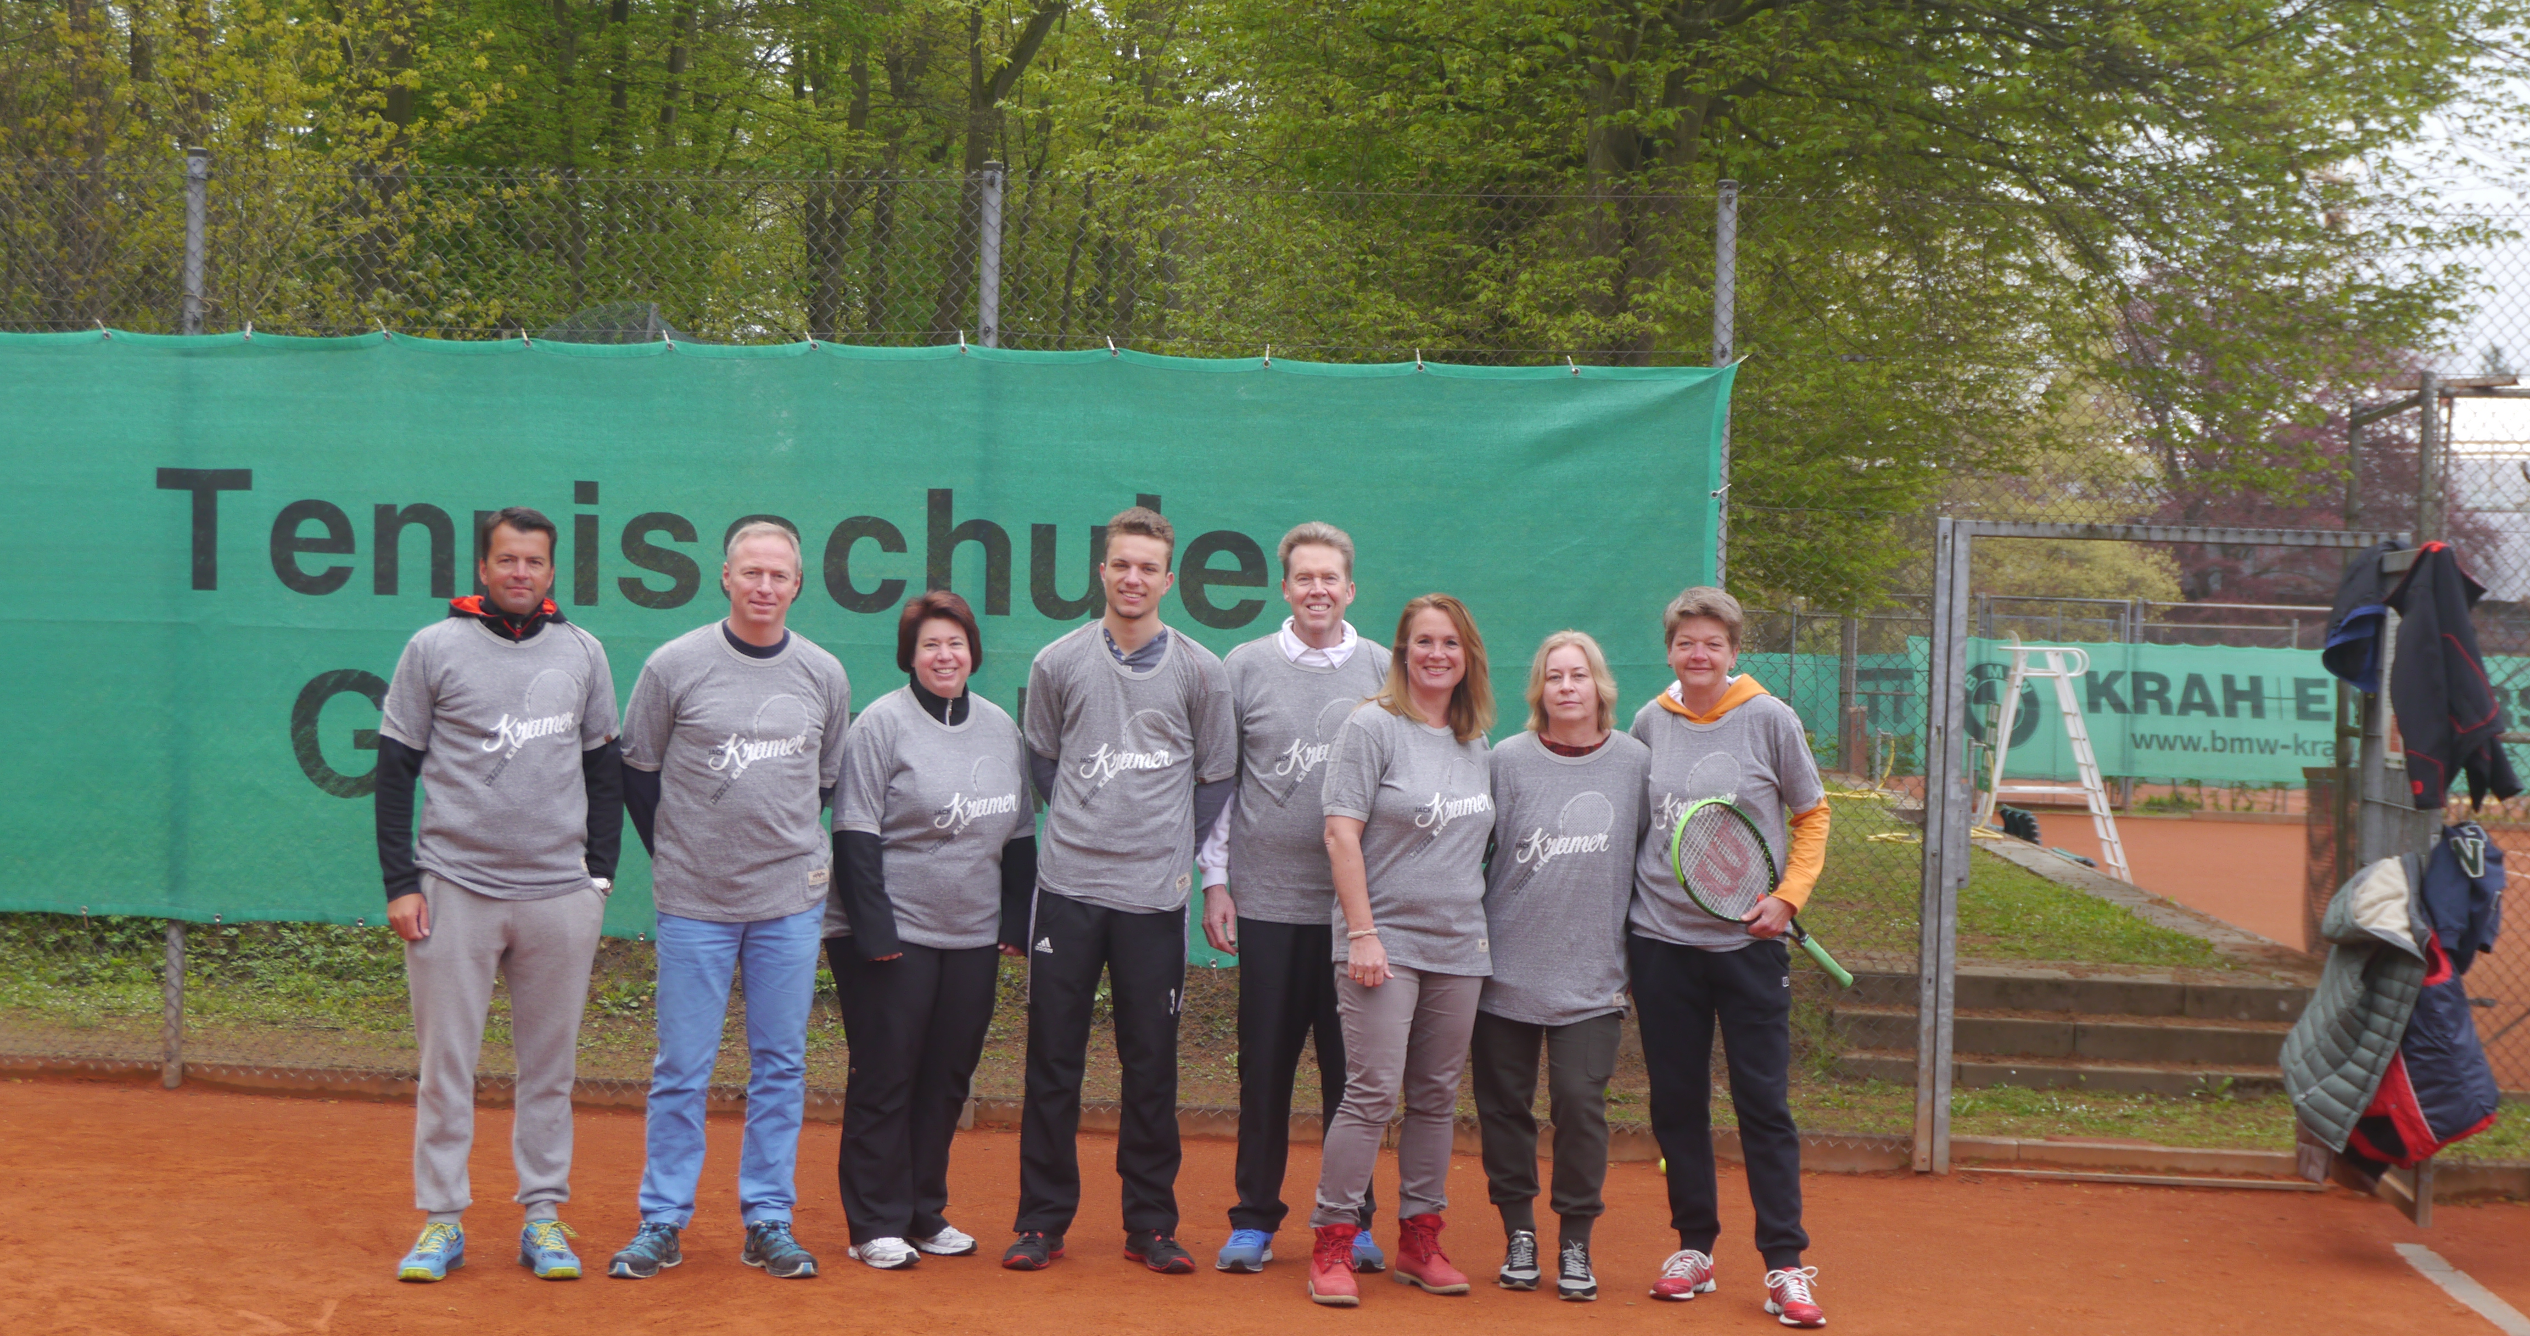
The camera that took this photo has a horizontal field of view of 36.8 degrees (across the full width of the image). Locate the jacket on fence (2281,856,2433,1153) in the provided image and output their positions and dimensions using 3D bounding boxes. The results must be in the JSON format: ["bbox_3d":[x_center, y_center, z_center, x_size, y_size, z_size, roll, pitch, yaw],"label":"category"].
[{"bbox_3d":[3.046,0.940,10.600,0.420,0.830,0.300,2,0,11],"label":"jacket on fence"}]

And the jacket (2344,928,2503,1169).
[{"bbox_3d":[3.243,1.061,10.650,0.440,0.690,0.280,2,0,11],"label":"jacket"}]

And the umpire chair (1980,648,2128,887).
[{"bbox_3d":[6.528,0.811,31.500,1.220,2.200,0.720,2,0,2],"label":"umpire chair"}]

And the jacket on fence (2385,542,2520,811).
[{"bbox_3d":[3.317,0.025,10.620,0.380,0.760,0.280,2,0,11],"label":"jacket on fence"}]

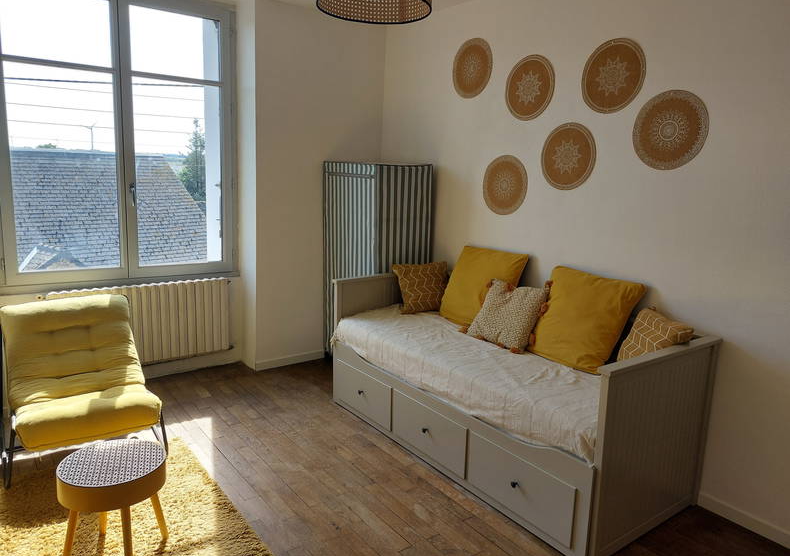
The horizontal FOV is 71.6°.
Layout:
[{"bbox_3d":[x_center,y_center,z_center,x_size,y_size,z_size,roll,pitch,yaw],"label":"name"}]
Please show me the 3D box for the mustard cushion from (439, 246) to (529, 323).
[{"bbox_3d":[0.548,0.058,3.559,0.500,0.500,0.150,13,-10,46],"label":"mustard cushion"}]

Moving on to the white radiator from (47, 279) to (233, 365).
[{"bbox_3d":[-1.805,0.327,3.977,1.170,0.560,0.120,-5,12,-36],"label":"white radiator"}]

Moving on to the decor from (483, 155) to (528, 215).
[{"bbox_3d":[0.705,-0.603,3.538,0.020,0.380,0.380,-5,12,-36],"label":"decor"}]

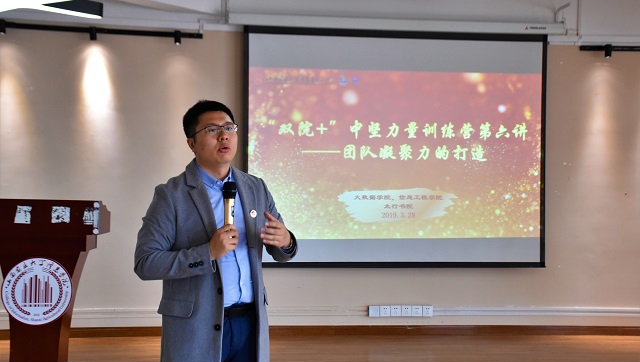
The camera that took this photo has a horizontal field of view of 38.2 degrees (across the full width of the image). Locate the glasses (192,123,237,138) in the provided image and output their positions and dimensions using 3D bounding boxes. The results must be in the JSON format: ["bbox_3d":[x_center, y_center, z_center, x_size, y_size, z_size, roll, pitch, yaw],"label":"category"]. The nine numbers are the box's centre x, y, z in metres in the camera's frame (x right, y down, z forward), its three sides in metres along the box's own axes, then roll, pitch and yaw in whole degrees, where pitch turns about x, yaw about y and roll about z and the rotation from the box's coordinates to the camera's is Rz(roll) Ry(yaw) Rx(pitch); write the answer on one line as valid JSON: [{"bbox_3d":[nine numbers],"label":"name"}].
[{"bbox_3d":[-0.386,-0.165,3.330,0.140,0.045,0.140,-4,-13,-39],"label":"glasses"}]

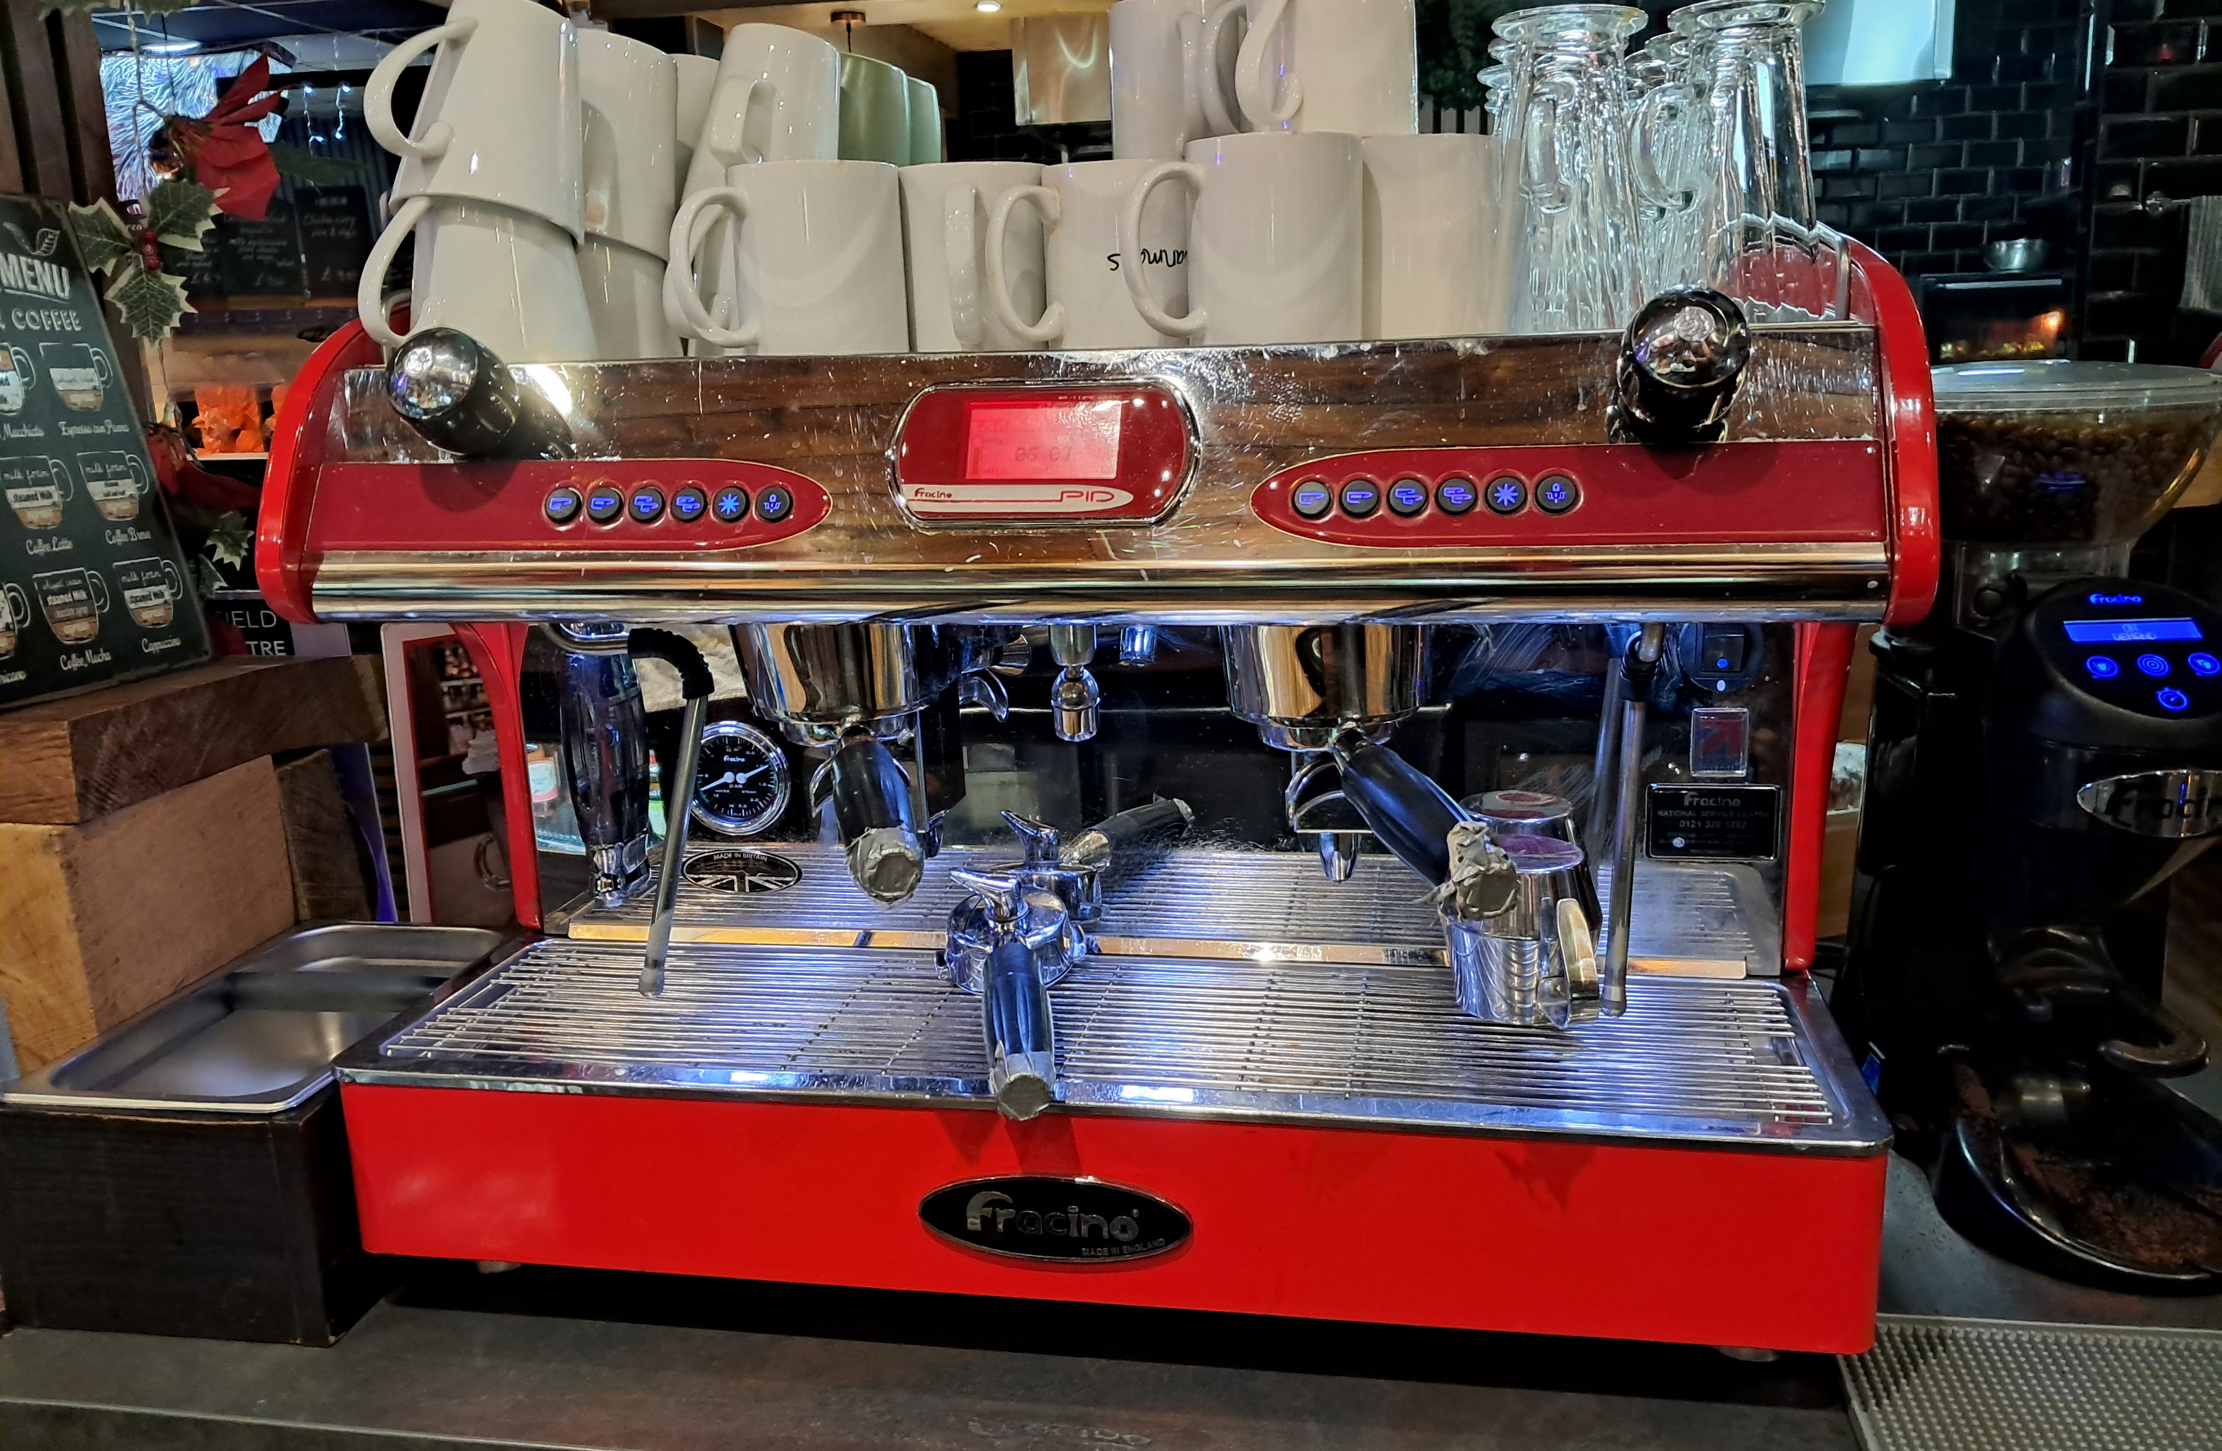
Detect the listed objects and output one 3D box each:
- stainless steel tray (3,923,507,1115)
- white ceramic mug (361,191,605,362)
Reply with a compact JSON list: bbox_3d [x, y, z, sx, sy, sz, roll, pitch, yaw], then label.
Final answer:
[{"bbox_3d":[-0.457,0.175,0.975,0.164,0.050,0.264,0,13,6],"label":"stainless steel tray"},{"bbox_3d":[-0.315,-0.225,0.853,0.089,0.094,0.115,9,16,39],"label":"white ceramic mug"}]

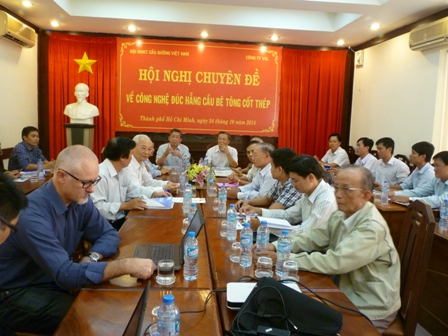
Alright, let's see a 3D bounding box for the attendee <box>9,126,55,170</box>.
[{"bbox_3d":[-2.317,0.148,4.643,0.650,1.305,0.500,4,8,16],"label":"attendee"}]

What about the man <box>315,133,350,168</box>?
[{"bbox_3d":[1.626,0.140,5.745,0.660,1.320,0.500,-5,10,-42],"label":"man"}]

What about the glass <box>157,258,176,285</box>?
[{"bbox_3d":[-0.260,0.472,1.700,0.090,0.089,0.090,2,8,-5],"label":"glass"}]

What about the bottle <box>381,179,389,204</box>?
[{"bbox_3d":[1.566,0.233,3.632,0.066,0.222,0.066,2,8,-5],"label":"bottle"}]

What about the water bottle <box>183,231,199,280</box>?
[{"bbox_3d":[-0.145,0.397,1.694,0.064,0.220,0.064,1,7,-6],"label":"water bottle"}]

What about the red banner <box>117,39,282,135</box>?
[{"bbox_3d":[-0.418,-1.399,6.665,2.900,1.600,0.030,1,7,-6],"label":"red banner"}]

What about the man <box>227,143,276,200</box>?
[{"bbox_3d":[0.394,0.392,3.686,0.680,1.260,0.520,1,7,-11],"label":"man"}]

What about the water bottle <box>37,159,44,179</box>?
[{"bbox_3d":[-2.072,0.003,4.239,0.066,0.222,0.066,2,8,-5],"label":"water bottle"}]

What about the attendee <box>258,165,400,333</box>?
[{"bbox_3d":[0.549,0.614,1.947,0.700,1.275,0.520,1,7,-10],"label":"attendee"}]

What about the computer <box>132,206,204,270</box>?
[{"bbox_3d":[-0.293,0.354,1.959,0.345,0.245,0.335,1,8,-7],"label":"computer"}]

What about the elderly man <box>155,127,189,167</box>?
[{"bbox_3d":[-0.727,0.096,5.399,0.530,1.300,0.750,2,8,-5],"label":"elderly man"}]

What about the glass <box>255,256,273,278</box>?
[{"bbox_3d":[0.197,0.478,1.796,0.088,0.087,0.088,2,8,-5],"label":"glass"}]

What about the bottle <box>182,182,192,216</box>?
[{"bbox_3d":[-0.277,0.238,2.891,0.064,0.220,0.064,1,7,-6],"label":"bottle"}]

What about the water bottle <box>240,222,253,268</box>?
[{"bbox_3d":[0.114,0.384,1.865,0.064,0.220,0.064,1,7,-6],"label":"water bottle"}]

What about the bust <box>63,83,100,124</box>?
[{"bbox_3d":[-2.287,-1.032,6.064,0.560,0.660,0.330,2,8,-5],"label":"bust"}]

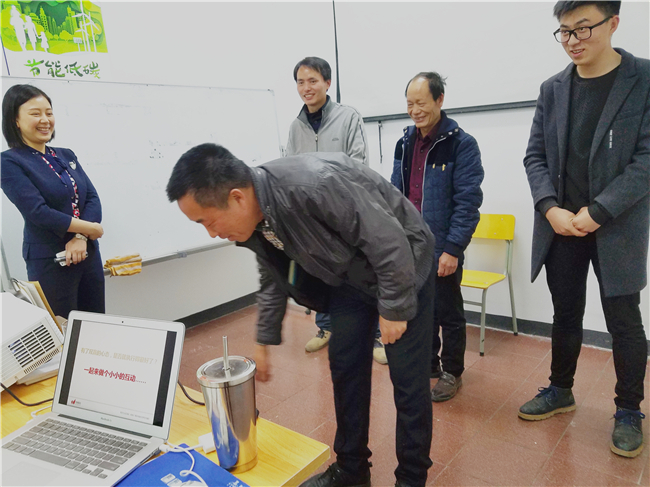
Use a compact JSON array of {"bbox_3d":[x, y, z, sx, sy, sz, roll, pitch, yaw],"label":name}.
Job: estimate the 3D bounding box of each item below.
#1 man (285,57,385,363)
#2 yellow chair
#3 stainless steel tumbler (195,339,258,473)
[{"bbox_3d":[0.083,-0.192,2.921,0.540,1.770,0.360,2,13,28],"label":"man"},{"bbox_3d":[0.930,0.232,3.032,0.400,0.776,0.435,5,15,41],"label":"yellow chair"},{"bbox_3d":[-0.157,0.265,0.822,0.096,0.228,0.096,-4,11,0],"label":"stainless steel tumbler"}]

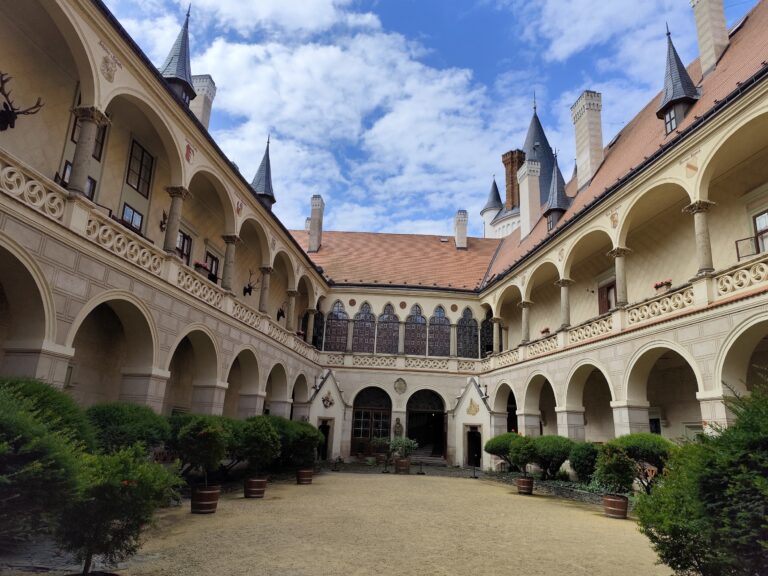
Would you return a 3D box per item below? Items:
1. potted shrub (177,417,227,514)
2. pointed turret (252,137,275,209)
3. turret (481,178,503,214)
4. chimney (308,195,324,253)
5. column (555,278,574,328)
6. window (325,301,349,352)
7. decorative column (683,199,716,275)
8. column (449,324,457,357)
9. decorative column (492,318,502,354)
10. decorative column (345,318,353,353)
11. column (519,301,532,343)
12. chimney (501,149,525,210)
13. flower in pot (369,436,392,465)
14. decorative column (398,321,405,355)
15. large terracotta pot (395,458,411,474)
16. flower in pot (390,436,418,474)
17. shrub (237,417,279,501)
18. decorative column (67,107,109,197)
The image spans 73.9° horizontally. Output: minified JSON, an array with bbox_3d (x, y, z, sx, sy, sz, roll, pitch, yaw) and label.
[{"bbox_3d":[-3.683,3.490,10.199,1.007,1.806,1.007,7,-17,-17],"label":"potted shrub"},{"bbox_3d":[-5.143,-4.948,22.011,1.200,3.750,1.200,1,-16,7],"label":"pointed turret"},{"bbox_3d":[9.735,-8.293,46.000,1.950,3.200,1.950,3,-15,0],"label":"turret"},{"bbox_3d":[-4.527,-4.223,34.488,0.697,4.114,0.782,1,-16,6],"label":"chimney"},{"bbox_3d":[7.603,0.660,21.448,0.570,2.109,0.570,5,-16,-8],"label":"column"},{"bbox_3d":[-2.731,2.244,30.091,1.290,3.107,0.204,3,-16,-2],"label":"window"},{"bbox_3d":[8.799,-1.332,13.985,0.532,1.998,0.532,5,-16,-8],"label":"decorative column"},{"bbox_3d":[4.128,3.132,30.032,0.381,1.965,0.381,3,-16,-2],"label":"column"},{"bbox_3d":[6.308,2.722,28.409,0.442,2.022,0.442,5,-16,-7],"label":"decorative column"},{"bbox_3d":[-1.947,2.785,29.868,0.381,1.965,0.381,3,-16,-2],"label":"decorative column"},{"bbox_3d":[6.870,1.701,24.678,0.442,2.022,0.442,5,-16,-7],"label":"column"},{"bbox_3d":[11.123,-9.355,44.000,1.450,5.339,1.600,5,-16,-8],"label":"chimney"},{"bbox_3d":[-0.142,8.652,27.134,1.172,1.456,1.055,2,-16,0],"label":"flower in pot"},{"bbox_3d":[1.073,2.958,29.949,0.381,1.965,0.381,3,-16,-2],"label":"decorative column"},{"bbox_3d":[0.727,6.901,19.735,0.580,0.560,0.580,3,-15,1],"label":"large terracotta pot"},{"bbox_3d":[0.798,6.499,19.847,1.050,1.400,1.050,3,-15,-1],"label":"flower in pot"},{"bbox_3d":[-3.143,4.196,12.761,1.057,1.911,1.057,6,-16,-12],"label":"shrub"},{"bbox_3d":[-6.034,-2.716,10.153,0.500,1.780,0.500,1,-15,7],"label":"decorative column"}]

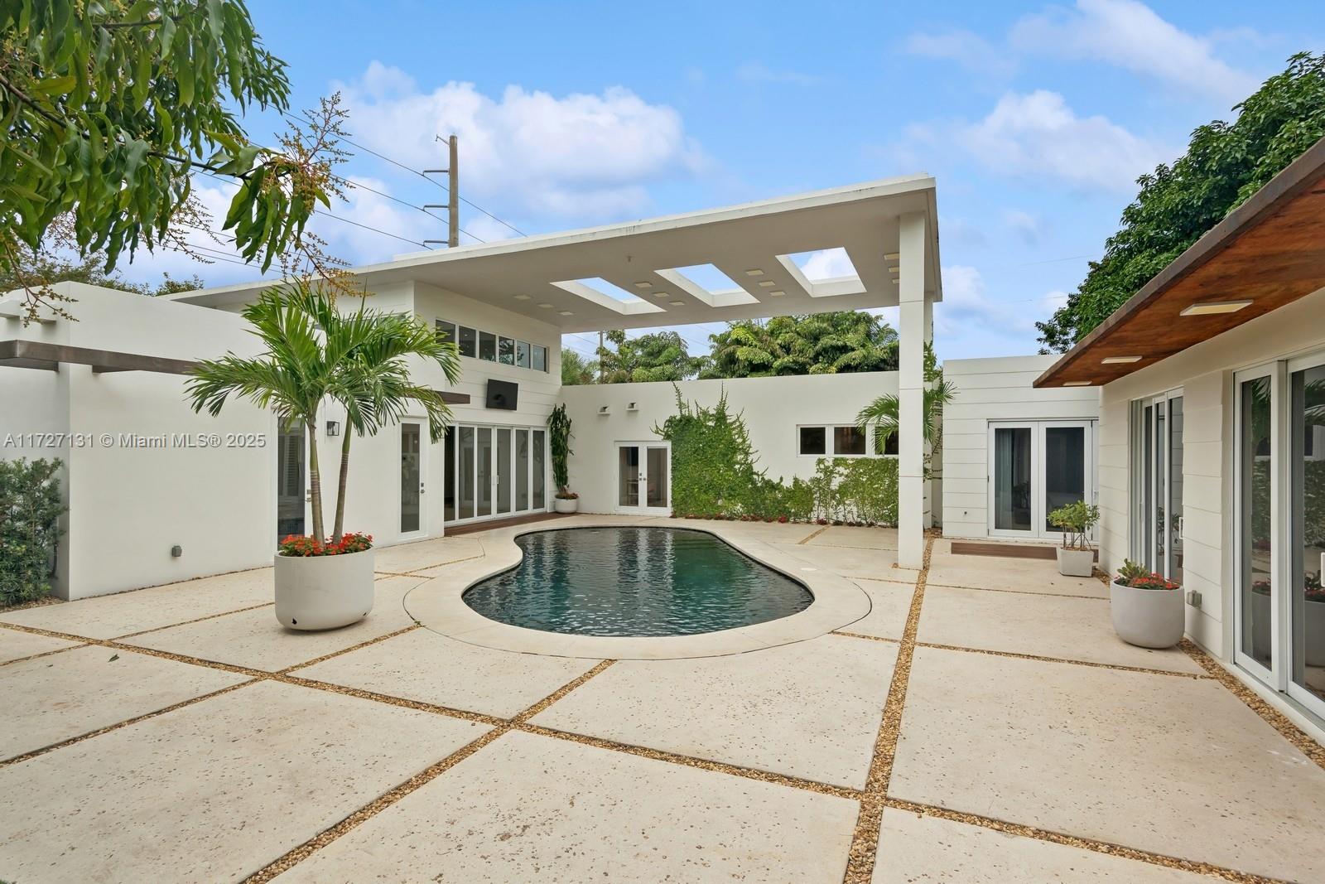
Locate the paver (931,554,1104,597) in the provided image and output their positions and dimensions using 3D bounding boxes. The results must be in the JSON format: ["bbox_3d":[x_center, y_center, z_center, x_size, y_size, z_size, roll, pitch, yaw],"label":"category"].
[{"bbox_3d":[4.440,1.715,8.097,1.781,0.070,2.489,-1,-1,24],"label":"paver"}]

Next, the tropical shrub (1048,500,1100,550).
[{"bbox_3d":[5.292,1.058,8.051,0.590,0.649,0.561,-1,-1,24],"label":"tropical shrub"}]

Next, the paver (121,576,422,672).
[{"bbox_3d":[-2.971,1.683,6.143,2.017,0.070,2.873,-1,-1,24],"label":"paver"}]

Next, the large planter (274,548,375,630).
[{"bbox_3d":[-3.129,1.322,5.811,0.807,0.639,0.807,-1,-1,24],"label":"large planter"}]

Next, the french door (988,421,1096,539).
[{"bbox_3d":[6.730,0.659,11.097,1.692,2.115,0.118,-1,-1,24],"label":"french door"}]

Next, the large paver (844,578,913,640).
[{"bbox_3d":[2.106,1.683,6.368,0.807,0.070,2.342,-1,-1,24],"label":"large paver"}]

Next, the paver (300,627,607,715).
[{"bbox_3d":[-1.453,1.651,4.562,1.791,0.070,1.210,-1,-1,24],"label":"paver"}]

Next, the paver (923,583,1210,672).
[{"bbox_3d":[3.380,1.670,5.758,1.820,0.070,2.312,-1,-1,24],"label":"paver"}]

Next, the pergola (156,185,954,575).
[{"bbox_3d":[-2.356,-0.701,13.878,15.643,4.998,6.444,-1,-1,24],"label":"pergola"}]

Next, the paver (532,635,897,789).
[{"bbox_3d":[0.578,1.644,4.320,1.820,0.070,2.410,-1,-1,24],"label":"paver"}]

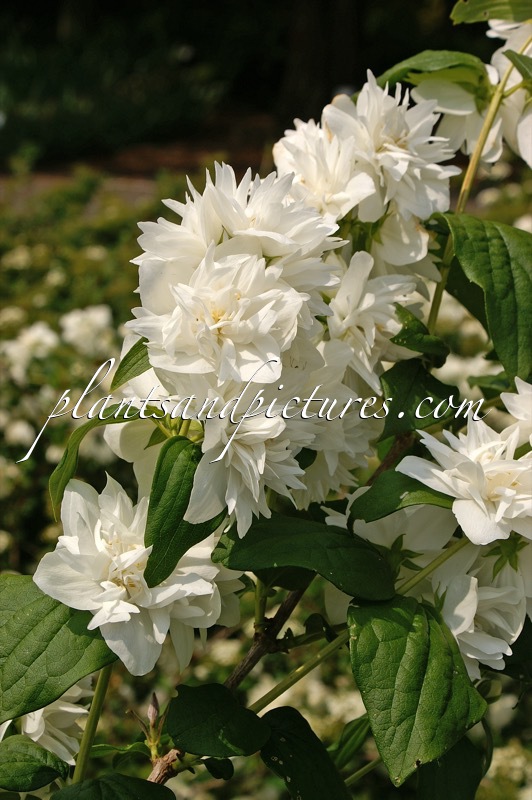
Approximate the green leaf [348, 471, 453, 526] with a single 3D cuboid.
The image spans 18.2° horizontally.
[{"bbox_3d":[0.044,0.033,0.545,0.035,0.009,0.019,-12,44,-15],"label":"green leaf"}]

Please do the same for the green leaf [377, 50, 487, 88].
[{"bbox_3d":[0.055,-0.113,0.576,0.042,0.009,0.025,-12,24,-12],"label":"green leaf"}]

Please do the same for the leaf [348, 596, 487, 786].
[{"bbox_3d":[0.048,0.093,0.534,0.042,0.059,0.014,7,-15,2],"label":"leaf"}]

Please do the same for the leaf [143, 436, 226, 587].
[{"bbox_3d":[-0.024,0.033,0.490,0.022,0.046,0.017,10,-6,14],"label":"leaf"}]

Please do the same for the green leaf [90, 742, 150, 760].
[{"bbox_3d":[-0.050,0.119,0.566,0.020,0.005,0.012,-3,18,-15],"label":"green leaf"}]

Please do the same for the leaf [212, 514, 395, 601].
[{"bbox_3d":[0.012,0.051,0.539,0.058,0.013,0.029,13,45,12],"label":"leaf"}]

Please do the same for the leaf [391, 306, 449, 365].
[{"bbox_3d":[0.052,-0.022,0.566,0.018,0.009,0.017,7,34,-28],"label":"leaf"}]

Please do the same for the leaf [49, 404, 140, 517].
[{"bbox_3d":[-0.051,0.019,0.505,0.014,0.043,0.021,40,0,-12],"label":"leaf"}]

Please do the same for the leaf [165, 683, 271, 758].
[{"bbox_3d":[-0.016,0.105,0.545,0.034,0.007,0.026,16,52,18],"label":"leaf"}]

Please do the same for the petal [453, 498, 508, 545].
[{"bbox_3d":[0.069,0.039,0.534,0.018,0.017,0.005,-4,-30,-5],"label":"petal"}]

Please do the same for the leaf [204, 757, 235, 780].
[{"bbox_3d":[-0.015,0.122,0.550,0.011,0.004,0.009,22,59,21],"label":"leaf"}]

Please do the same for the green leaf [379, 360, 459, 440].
[{"bbox_3d":[0.048,0.001,0.530,0.025,0.029,0.014,31,9,4],"label":"green leaf"}]

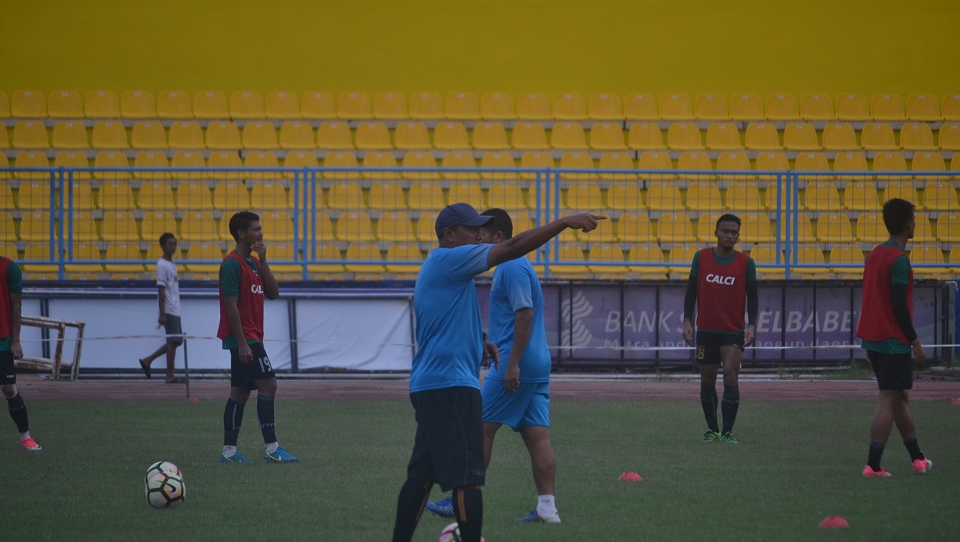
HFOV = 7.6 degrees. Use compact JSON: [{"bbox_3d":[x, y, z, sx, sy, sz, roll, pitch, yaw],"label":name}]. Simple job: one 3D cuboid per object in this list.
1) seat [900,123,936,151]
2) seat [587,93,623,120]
[{"bbox_3d":[5.628,-1.723,92.550,0.450,0.355,0.420,0,0,-5],"label":"seat"},{"bbox_3d":[1.597,-2.107,92.104,0.440,0.350,0.420,0,0,-5],"label":"seat"}]

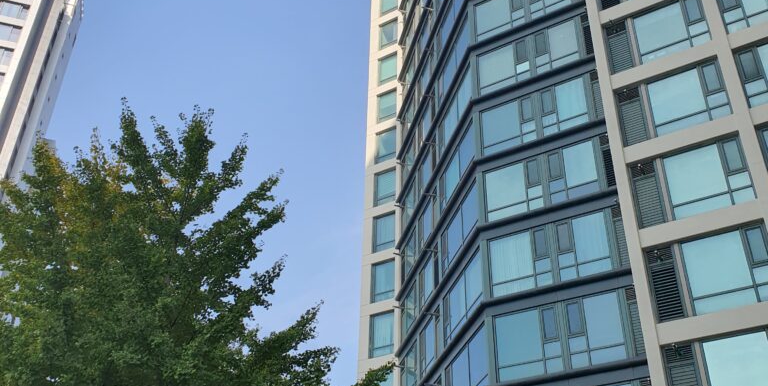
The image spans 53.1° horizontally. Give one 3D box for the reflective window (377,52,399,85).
[{"bbox_3d":[0.383,-7.998,50.518,1.525,2.165,0.200,-18,-37,27],"label":"reflective window"}]

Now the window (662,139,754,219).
[{"bbox_3d":[9.746,-0.470,23.314,2.333,2.165,0.200,-18,-37,27],"label":"window"}]

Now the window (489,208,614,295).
[{"bbox_3d":[5.662,2.047,26.606,4.400,2.220,0.200,-18,-37,27],"label":"window"}]

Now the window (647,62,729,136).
[{"bbox_3d":[9.645,-3.029,24.611,2.280,2.120,0.200,-18,-37,27],"label":"window"}]

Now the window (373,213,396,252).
[{"bbox_3d":[0.076,2.240,43.268,1.495,2.265,0.200,-18,-37,27],"label":"window"}]

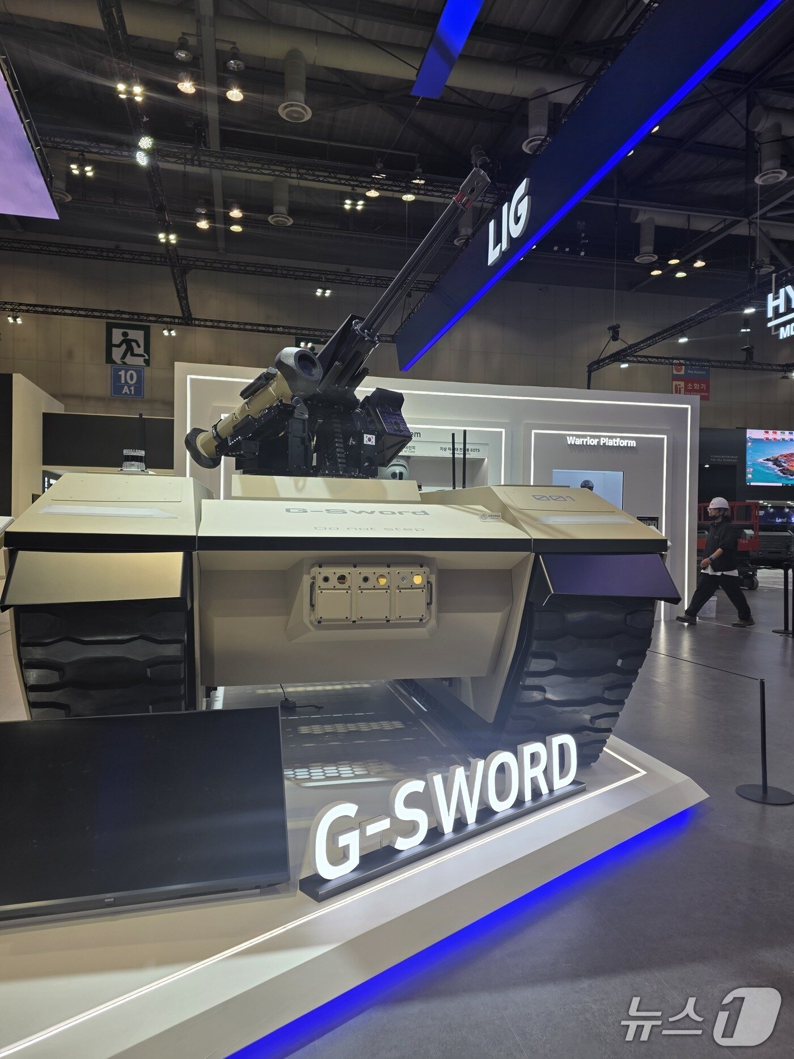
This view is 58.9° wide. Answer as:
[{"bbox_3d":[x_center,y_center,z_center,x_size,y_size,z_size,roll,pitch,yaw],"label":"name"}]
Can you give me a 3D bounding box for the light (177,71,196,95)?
[{"bbox_3d":[-5.451,-11.650,18.243,0.450,0.430,0.450,1,1,-14],"label":"light"}]

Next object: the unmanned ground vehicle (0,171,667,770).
[{"bbox_3d":[-0.560,-0.315,4.716,2.660,3.000,4.200,1,1,-14],"label":"unmanned ground vehicle"}]

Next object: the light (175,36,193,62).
[{"bbox_3d":[-5.144,-11.627,16.951,0.450,0.430,0.450,1,1,-14],"label":"light"}]

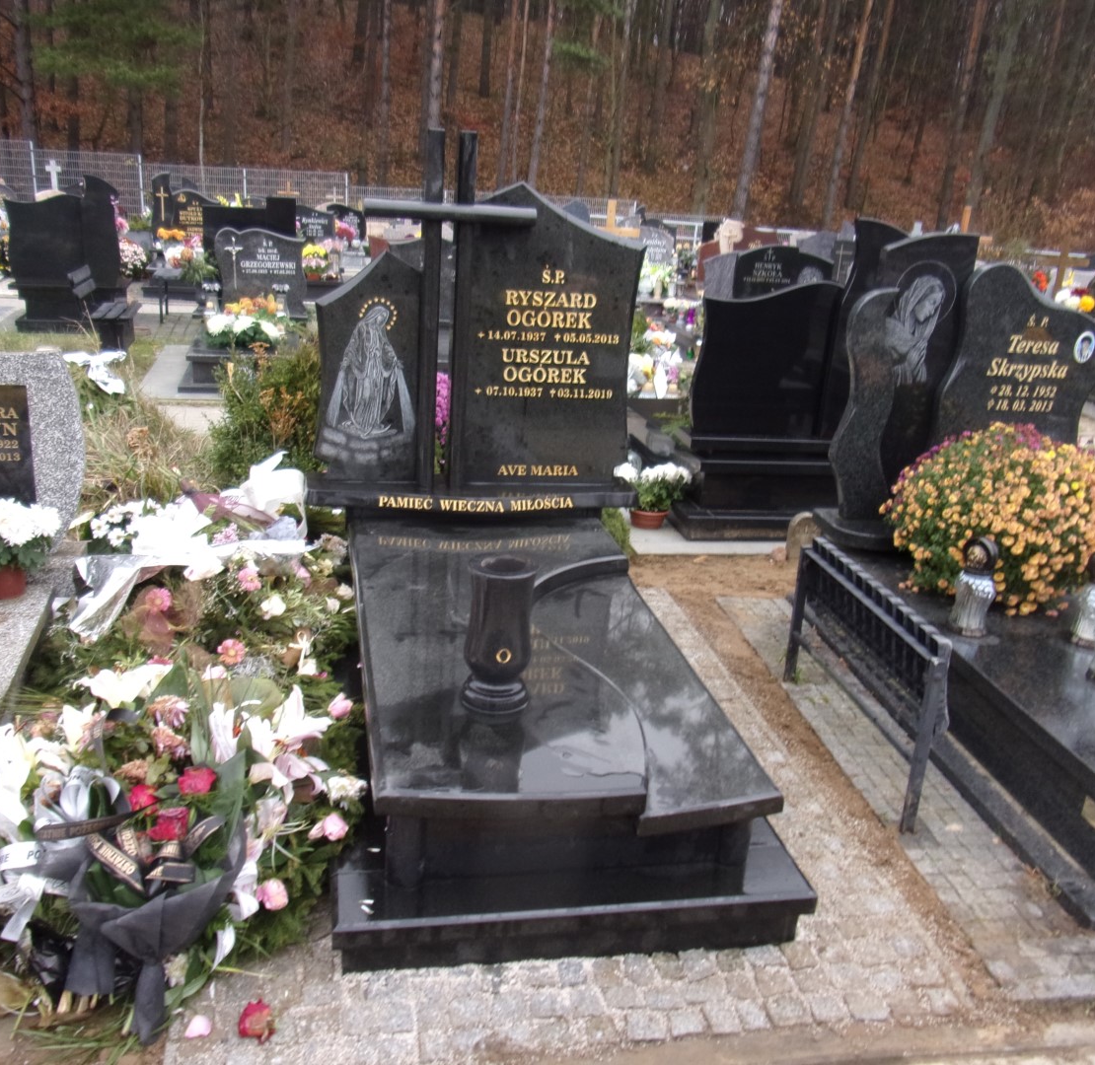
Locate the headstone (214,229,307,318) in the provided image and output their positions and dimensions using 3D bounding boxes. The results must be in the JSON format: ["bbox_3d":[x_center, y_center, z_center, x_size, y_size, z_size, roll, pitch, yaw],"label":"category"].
[{"bbox_3d":[-2.465,-2.241,8.480,0.780,0.750,0.120,-1,19,-16],"label":"headstone"}]

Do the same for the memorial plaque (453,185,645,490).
[{"bbox_3d":[-0.003,-0.676,3.474,0.653,1.027,0.096,0,18,-12],"label":"memorial plaque"}]

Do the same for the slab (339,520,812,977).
[{"bbox_3d":[-0.084,0.426,2.900,1.056,0.442,1.805,0,18,-12],"label":"slab"}]

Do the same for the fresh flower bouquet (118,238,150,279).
[{"bbox_3d":[-4.676,-3.088,11.095,0.420,0.450,0.400,-1,19,-14],"label":"fresh flower bouquet"}]

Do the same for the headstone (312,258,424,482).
[{"bbox_3d":[-0.606,-0.565,3.382,0.370,0.778,0.086,0,18,-12],"label":"headstone"}]

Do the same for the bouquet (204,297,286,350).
[{"bbox_3d":[-2.334,-1.610,7.615,0.607,0.373,0.455,0,18,-12],"label":"bouquet"}]

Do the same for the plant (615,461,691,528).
[{"bbox_3d":[0.523,-0.191,4.912,0.378,0.332,0.340,0,18,-12],"label":"plant"}]

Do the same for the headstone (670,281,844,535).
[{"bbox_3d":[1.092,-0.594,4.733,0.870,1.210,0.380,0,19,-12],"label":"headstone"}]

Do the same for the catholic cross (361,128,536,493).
[{"bbox_3d":[-0.317,-0.677,3.141,0.534,1.133,0.120,0,19,-12],"label":"catholic cross"}]

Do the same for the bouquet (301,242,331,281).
[{"bbox_3d":[-2.879,-3.362,12.227,0.380,0.470,0.360,-1,19,-14],"label":"bouquet"}]

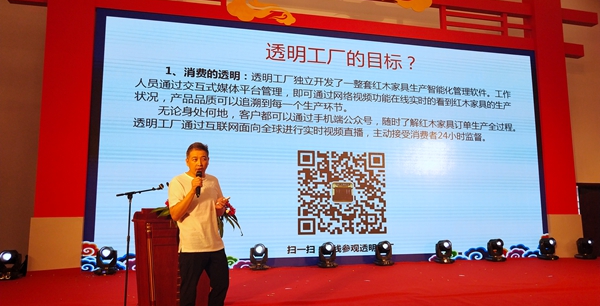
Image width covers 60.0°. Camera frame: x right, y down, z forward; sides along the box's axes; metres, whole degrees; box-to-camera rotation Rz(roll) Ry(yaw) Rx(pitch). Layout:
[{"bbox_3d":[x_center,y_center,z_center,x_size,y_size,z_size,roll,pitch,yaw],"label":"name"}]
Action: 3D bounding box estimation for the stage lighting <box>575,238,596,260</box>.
[{"bbox_3d":[8.571,2.877,15.606,0.410,0.605,0.430,2,-9,-15],"label":"stage lighting"}]

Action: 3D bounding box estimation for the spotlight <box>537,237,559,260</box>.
[{"bbox_3d":[7.385,2.870,15.503,0.410,0.605,0.430,2,-9,-15],"label":"spotlight"}]

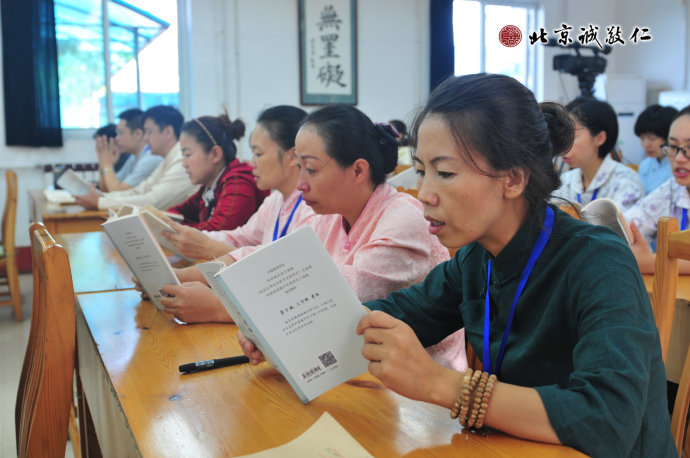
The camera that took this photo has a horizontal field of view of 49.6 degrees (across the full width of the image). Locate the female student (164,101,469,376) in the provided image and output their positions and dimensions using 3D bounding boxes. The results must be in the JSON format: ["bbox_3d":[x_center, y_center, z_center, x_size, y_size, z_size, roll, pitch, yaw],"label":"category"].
[{"bbox_3d":[-0.002,0.297,1.647,0.750,1.150,0.500,-4,9,-23],"label":"female student"}]

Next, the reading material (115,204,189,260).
[{"bbox_3d":[-0.485,0.006,1.920,0.200,0.080,0.190,33,-30,-15],"label":"reading material"}]

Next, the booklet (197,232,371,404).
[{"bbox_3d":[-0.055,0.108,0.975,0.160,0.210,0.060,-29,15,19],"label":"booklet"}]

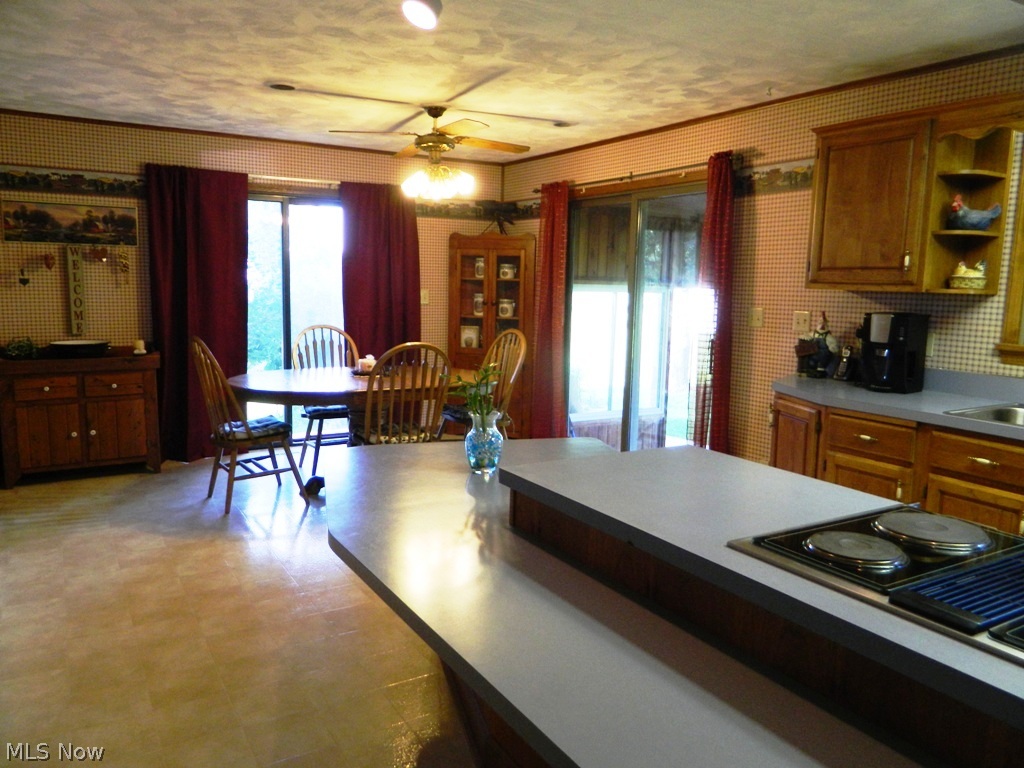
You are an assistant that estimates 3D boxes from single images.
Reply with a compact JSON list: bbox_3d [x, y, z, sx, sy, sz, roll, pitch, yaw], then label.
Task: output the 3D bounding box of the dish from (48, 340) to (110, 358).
[{"bbox_3d":[-2.970,-0.242,5.077,0.410,0.075,0.410,-4,10,-32],"label":"dish"}]

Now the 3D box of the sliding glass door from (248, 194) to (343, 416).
[{"bbox_3d":[-1.793,-0.482,6.007,1.750,2.040,0.100,-4,10,-32],"label":"sliding glass door"}]

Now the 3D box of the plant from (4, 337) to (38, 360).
[{"bbox_3d":[-3.218,-0.236,4.839,0.190,0.150,0.180,-4,10,-32],"label":"plant"}]

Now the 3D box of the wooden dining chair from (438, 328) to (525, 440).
[{"bbox_3d":[-0.218,0.137,5.295,0.585,1.055,0.530,-4,10,-32],"label":"wooden dining chair"}]

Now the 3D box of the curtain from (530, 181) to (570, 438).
[{"bbox_3d":[0.335,-0.566,6.213,0.110,2.200,0.480,-4,10,-32],"label":"curtain"}]

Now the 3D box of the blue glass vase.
[{"bbox_3d":[-0.097,0.203,2.580,0.130,0.208,0.130,1,8,0],"label":"blue glass vase"}]

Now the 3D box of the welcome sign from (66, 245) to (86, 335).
[{"bbox_3d":[-3.054,-0.653,5.186,0.088,0.610,0.020,-4,10,-32],"label":"welcome sign"}]

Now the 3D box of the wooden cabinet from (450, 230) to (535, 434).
[{"bbox_3d":[-0.133,-0.443,6.751,0.770,1.780,0.450,3,9,13],"label":"wooden cabinet"}]

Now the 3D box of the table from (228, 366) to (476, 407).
[{"bbox_3d":[-1.010,0.327,4.947,1.660,0.750,1.080,-1,9,-15],"label":"table"}]

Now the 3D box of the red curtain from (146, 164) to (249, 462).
[{"bbox_3d":[-2.308,-0.497,5.562,0.690,2.170,0.130,-4,10,-32],"label":"red curtain"}]

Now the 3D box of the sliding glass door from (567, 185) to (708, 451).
[{"bbox_3d":[0.917,-0.371,5.444,0.100,2.050,1.780,-4,10,-32],"label":"sliding glass door"}]

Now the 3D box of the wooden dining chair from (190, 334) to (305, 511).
[{"bbox_3d":[-1.643,0.213,4.597,0.585,1.055,0.530,-5,10,-35],"label":"wooden dining chair"}]

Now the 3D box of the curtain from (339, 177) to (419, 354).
[{"bbox_3d":[-1.123,-0.599,6.323,0.740,2.170,0.120,-4,10,-32],"label":"curtain"}]

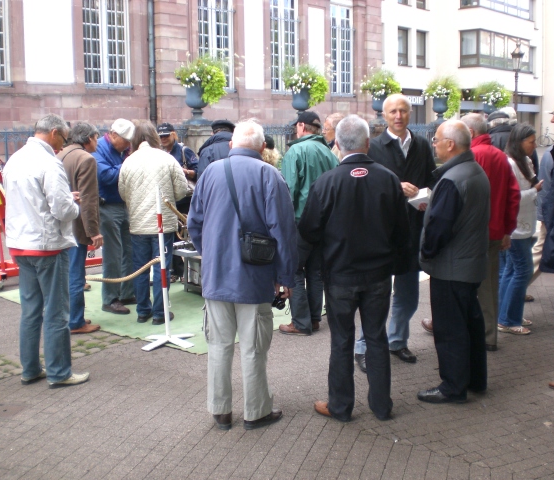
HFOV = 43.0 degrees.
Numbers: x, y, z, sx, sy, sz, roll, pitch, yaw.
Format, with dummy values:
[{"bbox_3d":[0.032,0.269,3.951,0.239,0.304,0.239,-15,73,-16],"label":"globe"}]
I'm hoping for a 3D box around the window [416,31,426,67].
[{"bbox_3d":[6.779,-8.967,33.076,0.800,1.640,0.180,-9,13,-41],"label":"window"}]

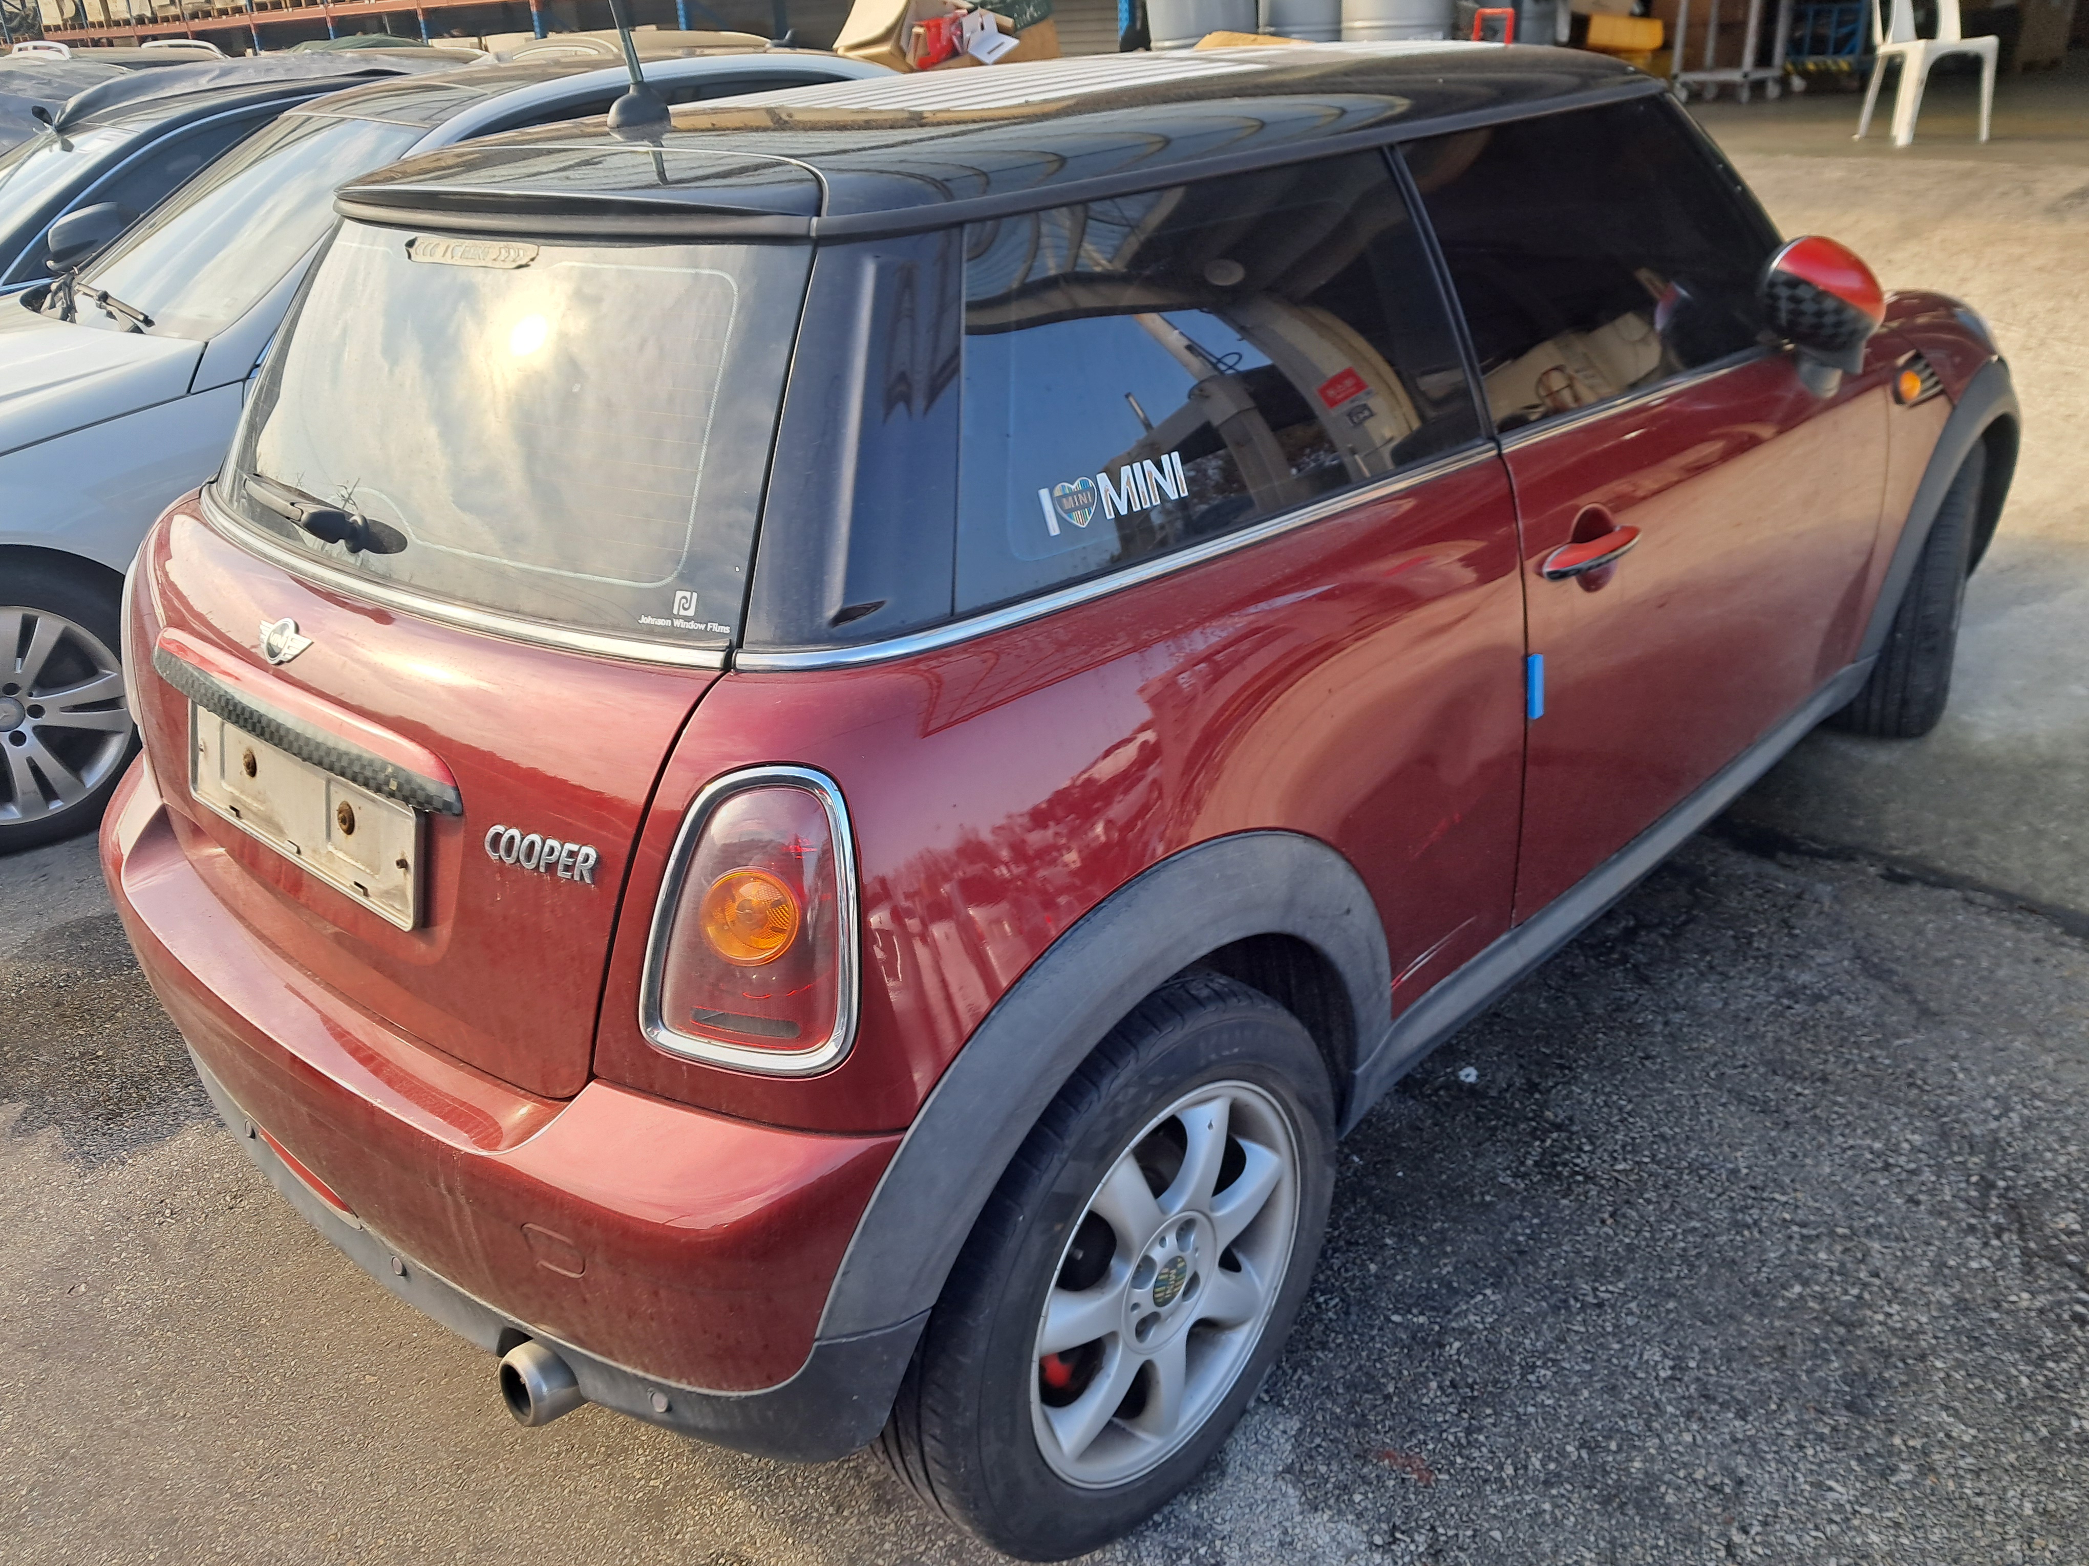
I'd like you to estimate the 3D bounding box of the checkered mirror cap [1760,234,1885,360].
[{"bbox_3d":[1.129,-0.699,2.349,0.140,0.175,0.200,11,29,30],"label":"checkered mirror cap"}]

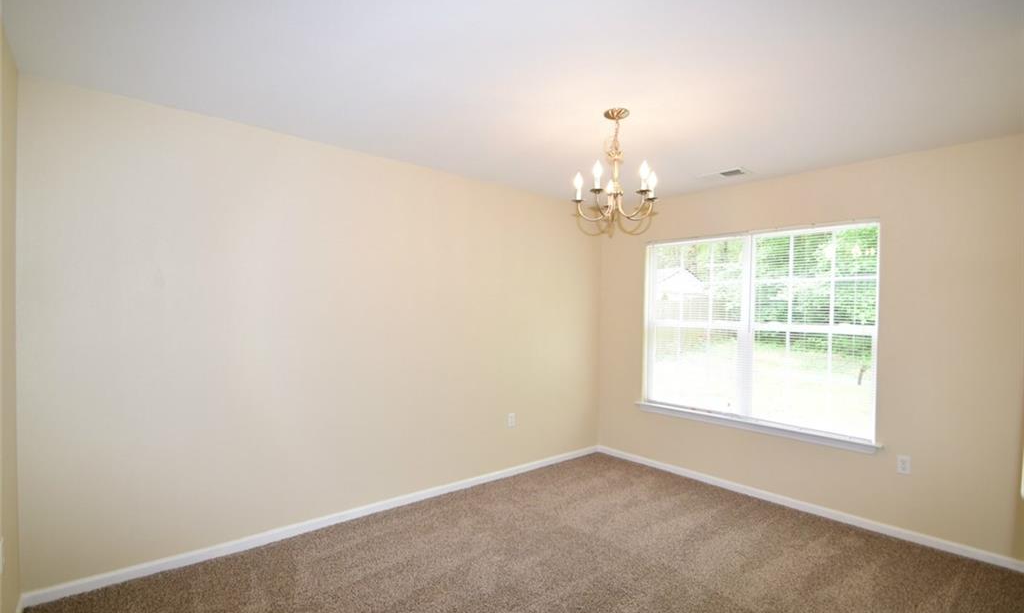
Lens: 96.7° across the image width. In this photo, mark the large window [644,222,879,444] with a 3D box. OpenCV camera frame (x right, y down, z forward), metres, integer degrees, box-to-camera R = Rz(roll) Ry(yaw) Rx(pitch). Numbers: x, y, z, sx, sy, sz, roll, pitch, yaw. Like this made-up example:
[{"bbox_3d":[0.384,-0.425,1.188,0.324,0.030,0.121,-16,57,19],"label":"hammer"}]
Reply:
[{"bbox_3d":[1.833,0.197,3.622,0.130,1.534,1.787,1,0,-42],"label":"large window"}]

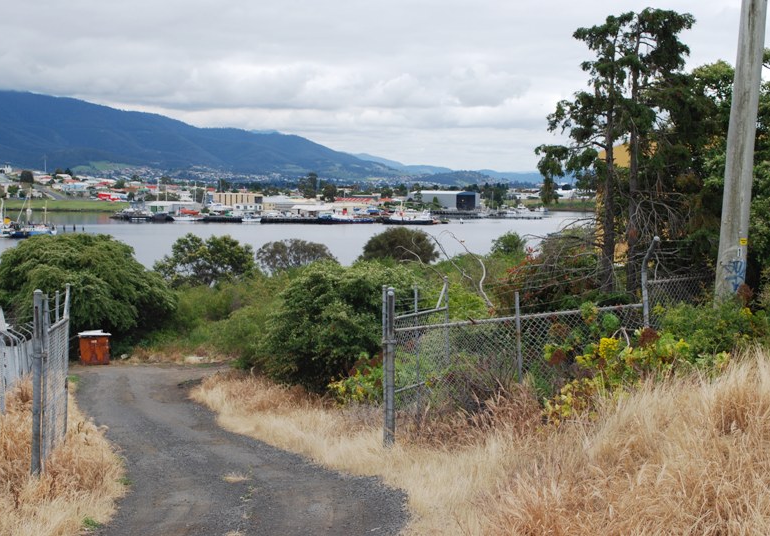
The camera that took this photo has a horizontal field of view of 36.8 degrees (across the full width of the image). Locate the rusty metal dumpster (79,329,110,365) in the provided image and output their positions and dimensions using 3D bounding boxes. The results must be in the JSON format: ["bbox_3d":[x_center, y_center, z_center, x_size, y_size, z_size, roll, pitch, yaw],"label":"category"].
[{"bbox_3d":[-10.544,2.904,42.000,1.180,1.200,1.120,-1,5,-17],"label":"rusty metal dumpster"}]

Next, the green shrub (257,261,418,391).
[{"bbox_3d":[-1.108,1.388,27.000,3.800,3.100,3.400,0,4,0],"label":"green shrub"}]

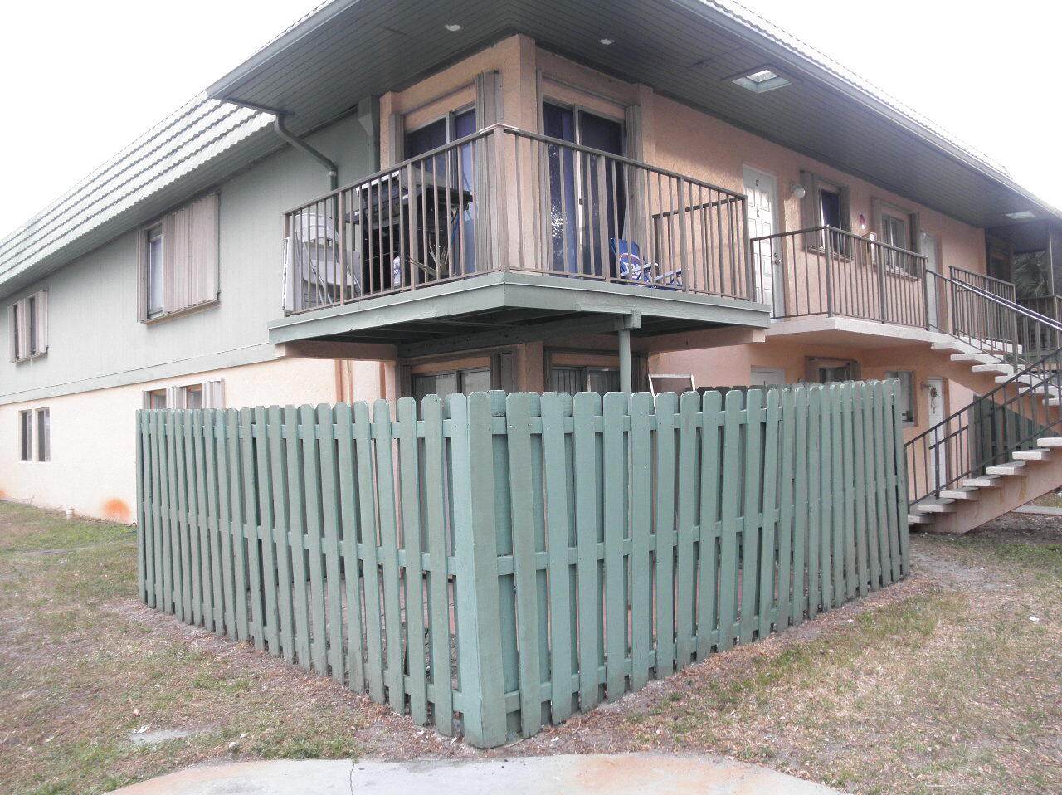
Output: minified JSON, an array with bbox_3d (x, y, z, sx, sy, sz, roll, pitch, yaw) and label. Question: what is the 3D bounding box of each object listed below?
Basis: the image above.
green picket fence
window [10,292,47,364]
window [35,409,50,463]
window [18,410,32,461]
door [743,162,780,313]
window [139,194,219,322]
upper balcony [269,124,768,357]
[{"bbox_3d":[-0.110,0.899,7.776,4.742,1.786,5.122,-3,-1,44],"label":"green picket fence"},{"bbox_3d":[-11.229,-1.586,19.201,2.450,1.420,0.160,-3,-1,44],"label":"window"},{"bbox_3d":[-10.764,0.832,18.939,0.860,1.200,0.120,-3,-1,44],"label":"window"},{"bbox_3d":[-11.754,0.878,19.983,0.860,1.220,0.120,-3,-1,44],"label":"window"},{"bbox_3d":[3.006,-1.938,11.089,0.090,2.012,0.927,-3,-1,44],"label":"door"},{"bbox_3d":[-5.391,-2.145,13.180,2.550,1.550,0.160,-3,-1,44],"label":"window"},{"bbox_3d":[-0.072,-1.194,8.498,3.391,1.455,3.751,-3,-1,44],"label":"upper balcony"}]

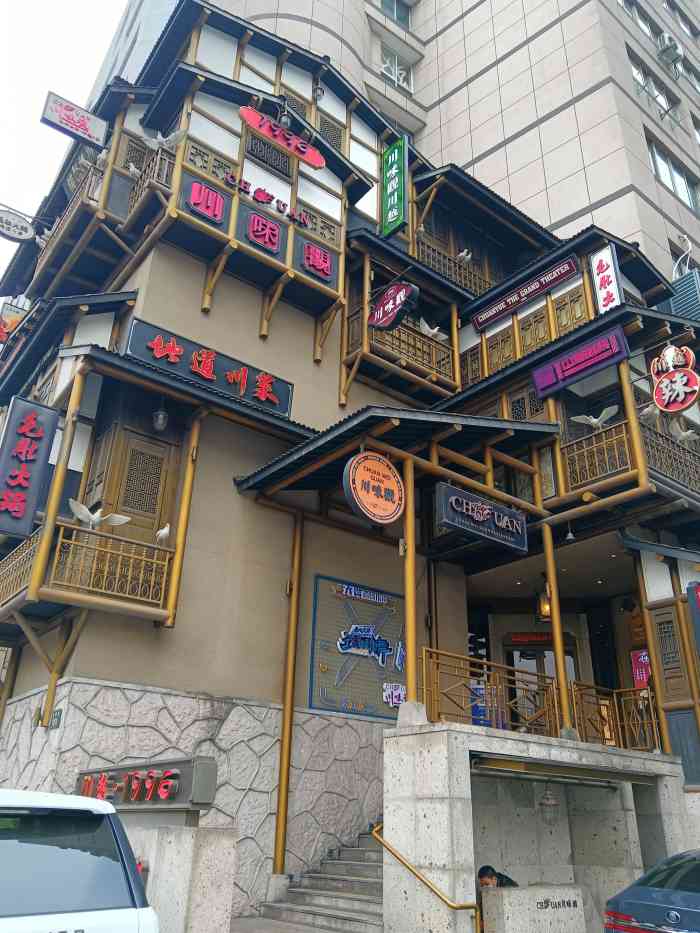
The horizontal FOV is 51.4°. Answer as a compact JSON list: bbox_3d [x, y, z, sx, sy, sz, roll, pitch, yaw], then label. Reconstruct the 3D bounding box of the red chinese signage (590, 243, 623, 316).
[{"bbox_3d":[4.508,-3.160,12.714,0.136,1.552,0.398,20,-32,-33],"label":"red chinese signage"}]

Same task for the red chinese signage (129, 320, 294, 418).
[{"bbox_3d":[-2.273,-1.604,12.317,3.026,0.689,0.136,20,-32,-33],"label":"red chinese signage"}]

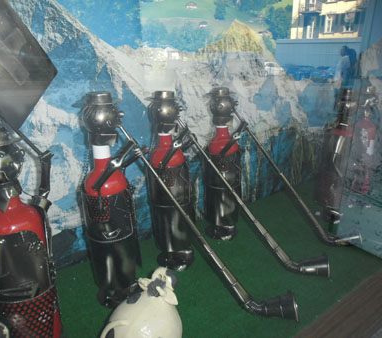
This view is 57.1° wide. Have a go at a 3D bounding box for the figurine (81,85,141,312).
[{"bbox_3d":[-0.146,0.056,0.636,0.110,0.393,0.100,3,14,11],"label":"figurine"}]

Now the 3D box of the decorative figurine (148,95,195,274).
[{"bbox_3d":[-0.040,0.026,0.774,0.110,0.390,0.100,3,14,11],"label":"decorative figurine"}]

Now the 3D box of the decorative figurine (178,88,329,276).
[{"bbox_3d":[0.175,0.011,0.847,0.305,0.390,0.250,3,14,11],"label":"decorative figurine"}]

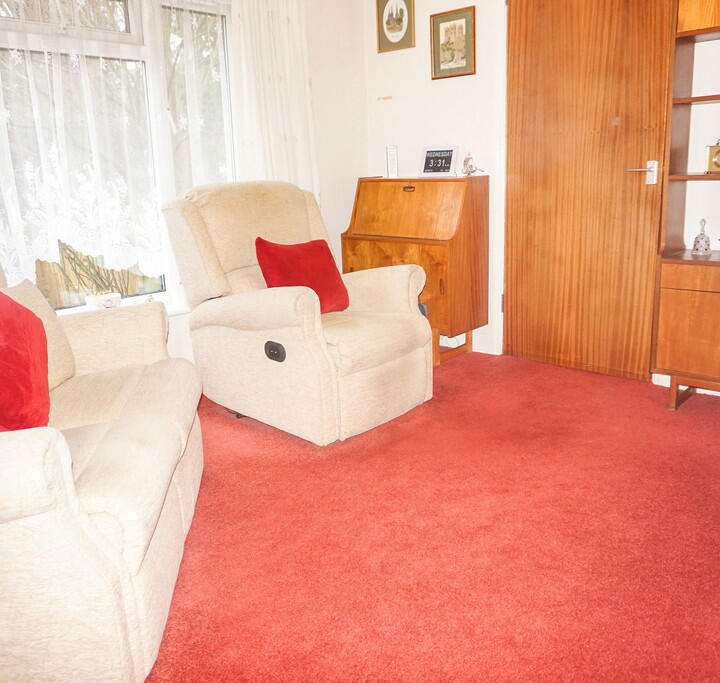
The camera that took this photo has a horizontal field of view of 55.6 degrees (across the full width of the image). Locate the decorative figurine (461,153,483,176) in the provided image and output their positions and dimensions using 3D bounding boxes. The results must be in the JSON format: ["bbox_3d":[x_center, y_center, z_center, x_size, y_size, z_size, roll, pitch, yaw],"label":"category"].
[{"bbox_3d":[0.597,-0.914,3.535,0.090,0.120,0.065,10,18,41],"label":"decorative figurine"}]

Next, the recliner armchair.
[{"bbox_3d":[-0.286,-0.204,3.047,0.980,1.000,0.720,11,19,43],"label":"recliner armchair"}]

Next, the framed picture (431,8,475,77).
[{"bbox_3d":[0.495,-1.583,3.635,0.285,0.333,0.020,10,18,41],"label":"framed picture"}]

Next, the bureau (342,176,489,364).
[{"bbox_3d":[0.303,-0.407,3.830,0.735,0.984,0.380,10,18,41],"label":"bureau"}]

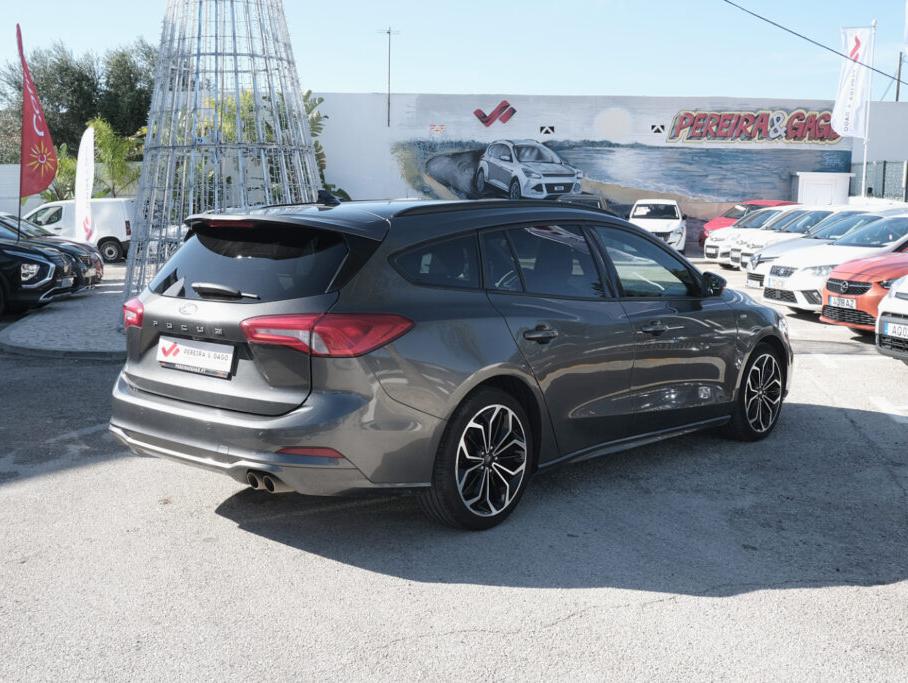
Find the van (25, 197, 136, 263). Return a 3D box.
[{"bbox_3d":[-11.144,-3.228,30.144,4.450,1.820,1.880,0,7,-5],"label":"van"}]

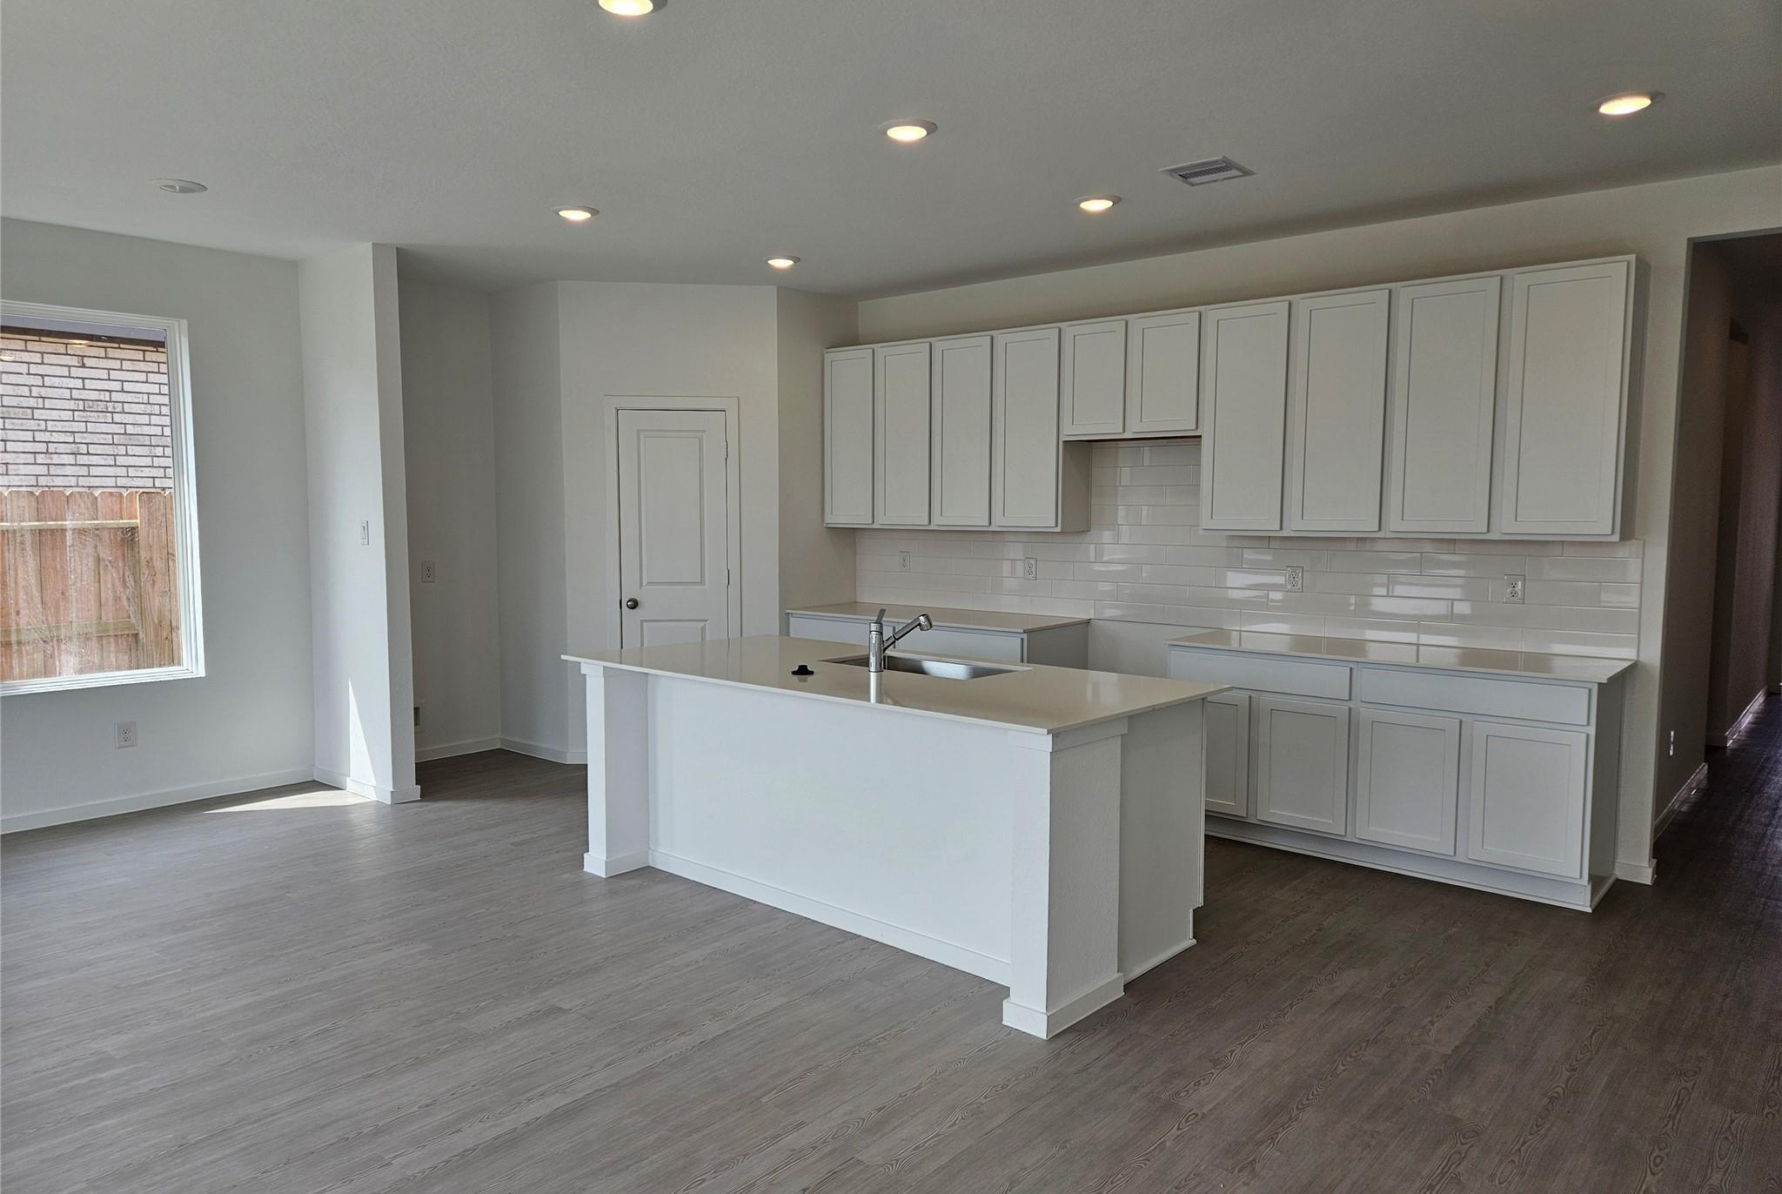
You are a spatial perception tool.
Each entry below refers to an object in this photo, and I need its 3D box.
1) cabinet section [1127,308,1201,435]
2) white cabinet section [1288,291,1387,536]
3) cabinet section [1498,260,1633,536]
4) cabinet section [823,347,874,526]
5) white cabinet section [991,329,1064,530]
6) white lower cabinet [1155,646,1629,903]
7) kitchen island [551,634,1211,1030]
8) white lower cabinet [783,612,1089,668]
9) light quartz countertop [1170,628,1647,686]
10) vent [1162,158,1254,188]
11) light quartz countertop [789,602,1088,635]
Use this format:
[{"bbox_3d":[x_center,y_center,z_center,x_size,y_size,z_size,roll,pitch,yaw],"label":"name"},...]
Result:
[{"bbox_3d":[1.406,-1.074,5.753,0.376,0.583,0.316,4,6,41],"label":"cabinet section"},{"bbox_3d":[2.033,-0.801,5.224,0.427,1.043,0.316,4,6,41],"label":"white cabinet section"},{"bbox_3d":[2.679,-0.756,4.661,0.433,1.043,0.316,4,6,41],"label":"cabinet section"},{"bbox_3d":[-0.145,-0.954,7.121,0.430,1.043,0.316,4,6,41],"label":"cabinet section"},{"bbox_3d":[0.813,-0.886,6.287,0.418,1.043,0.316,4,6,41],"label":"white cabinet section"},{"bbox_3d":[2.124,0.684,5.135,1.726,0.863,0.608,4,6,41],"label":"white lower cabinet"},{"bbox_3d":[-0.088,0.715,4.542,2.416,0.882,1.118,4,6,41],"label":"kitchen island"},{"bbox_3d":[0.218,0.547,6.817,1.707,0.863,0.608,4,6,41],"label":"white lower cabinet"},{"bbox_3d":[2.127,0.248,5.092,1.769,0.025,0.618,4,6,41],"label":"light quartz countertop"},{"bbox_3d":[1.196,-1.592,4.471,0.261,0.021,0.268,4,6,41],"label":"vent"},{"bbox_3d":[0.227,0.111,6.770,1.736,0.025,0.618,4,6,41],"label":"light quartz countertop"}]

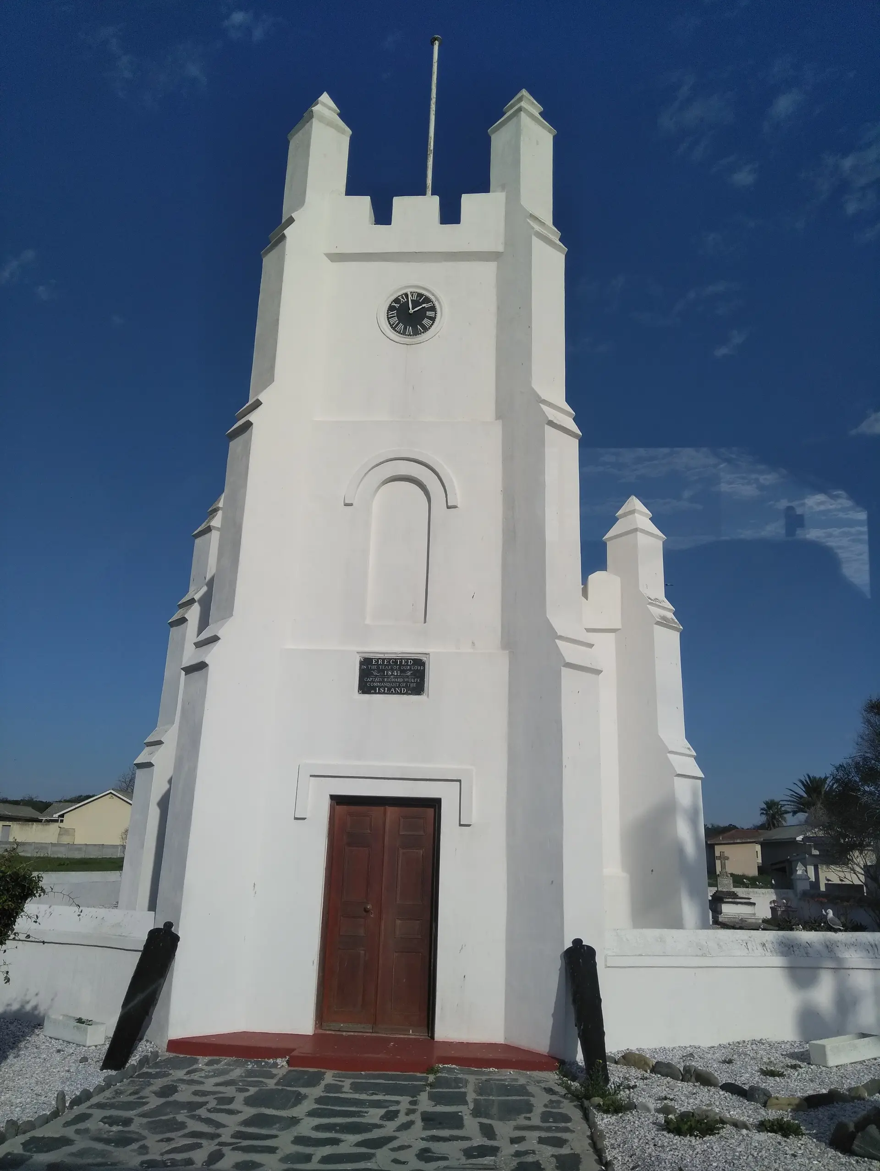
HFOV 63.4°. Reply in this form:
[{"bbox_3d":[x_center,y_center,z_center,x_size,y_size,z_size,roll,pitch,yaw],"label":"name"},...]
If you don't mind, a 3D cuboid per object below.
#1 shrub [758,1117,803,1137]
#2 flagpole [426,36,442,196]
[{"bbox_3d":[2.717,4.323,5.680,0.320,0.130,0.270,1,-15,4],"label":"shrub"},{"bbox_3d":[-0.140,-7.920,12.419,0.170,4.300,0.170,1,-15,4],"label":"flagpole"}]

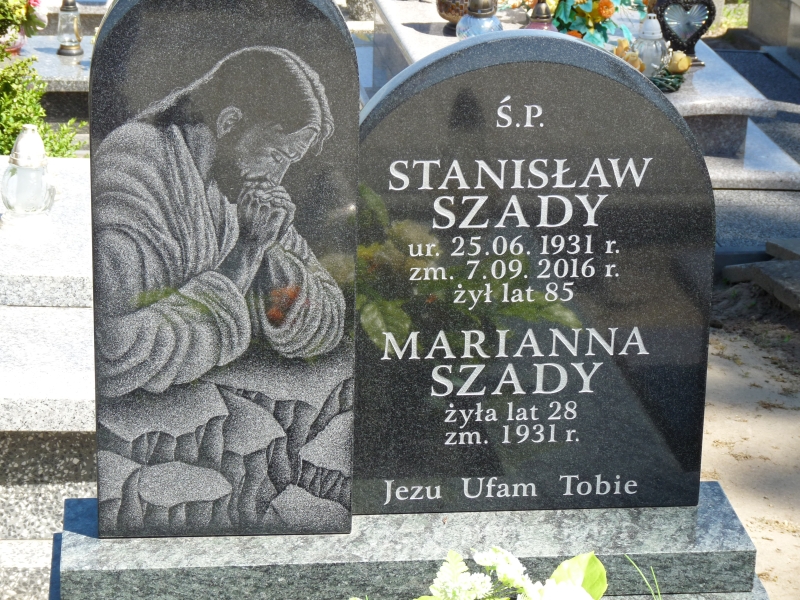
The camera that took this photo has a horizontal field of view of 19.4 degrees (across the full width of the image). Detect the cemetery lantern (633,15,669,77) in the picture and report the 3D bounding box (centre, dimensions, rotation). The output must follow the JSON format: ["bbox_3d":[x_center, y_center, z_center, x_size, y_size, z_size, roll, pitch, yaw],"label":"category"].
[{"bbox_3d":[0.621,-0.623,5.780,0.091,0.173,0.091,-1,18,-6],"label":"cemetery lantern"}]

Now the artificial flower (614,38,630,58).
[{"bbox_3d":[0.555,-0.622,5.820,0.045,0.054,0.047,-1,18,-6],"label":"artificial flower"}]

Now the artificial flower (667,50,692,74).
[{"bbox_3d":[0.689,-0.585,5.740,0.058,0.052,0.056,-1,18,-6],"label":"artificial flower"}]

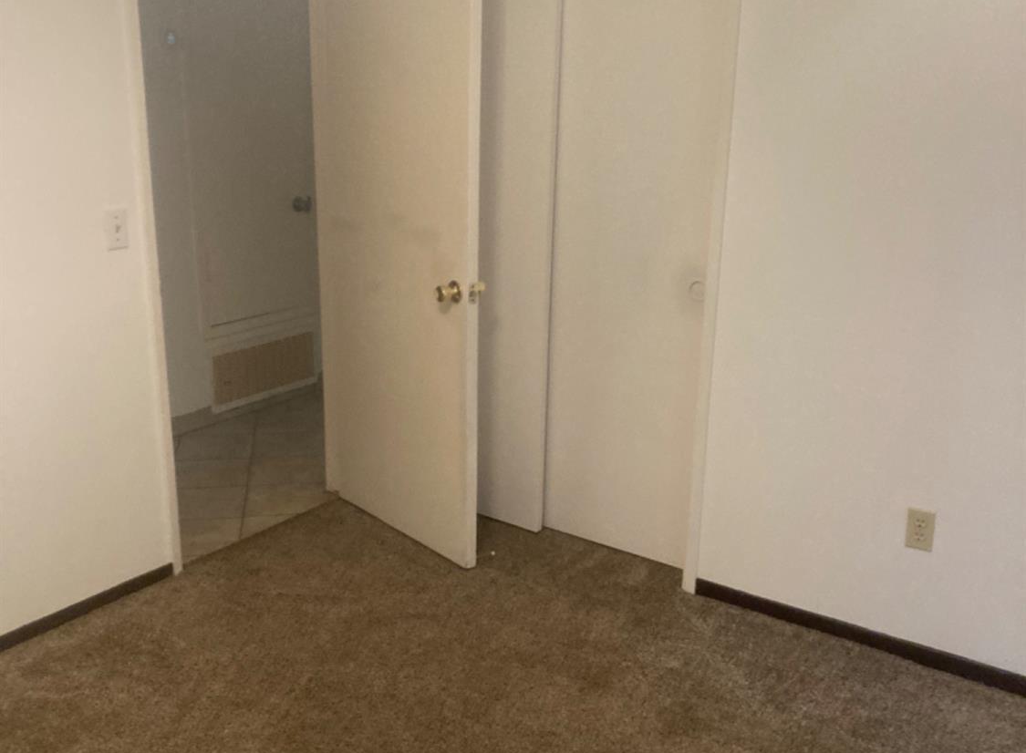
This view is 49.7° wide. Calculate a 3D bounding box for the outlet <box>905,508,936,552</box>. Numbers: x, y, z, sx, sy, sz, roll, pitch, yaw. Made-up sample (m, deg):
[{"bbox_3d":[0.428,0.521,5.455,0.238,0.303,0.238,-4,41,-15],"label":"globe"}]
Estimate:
[{"bbox_3d":[1.110,0.420,3.016,0.071,0.115,0.009,12,20,33],"label":"outlet"}]

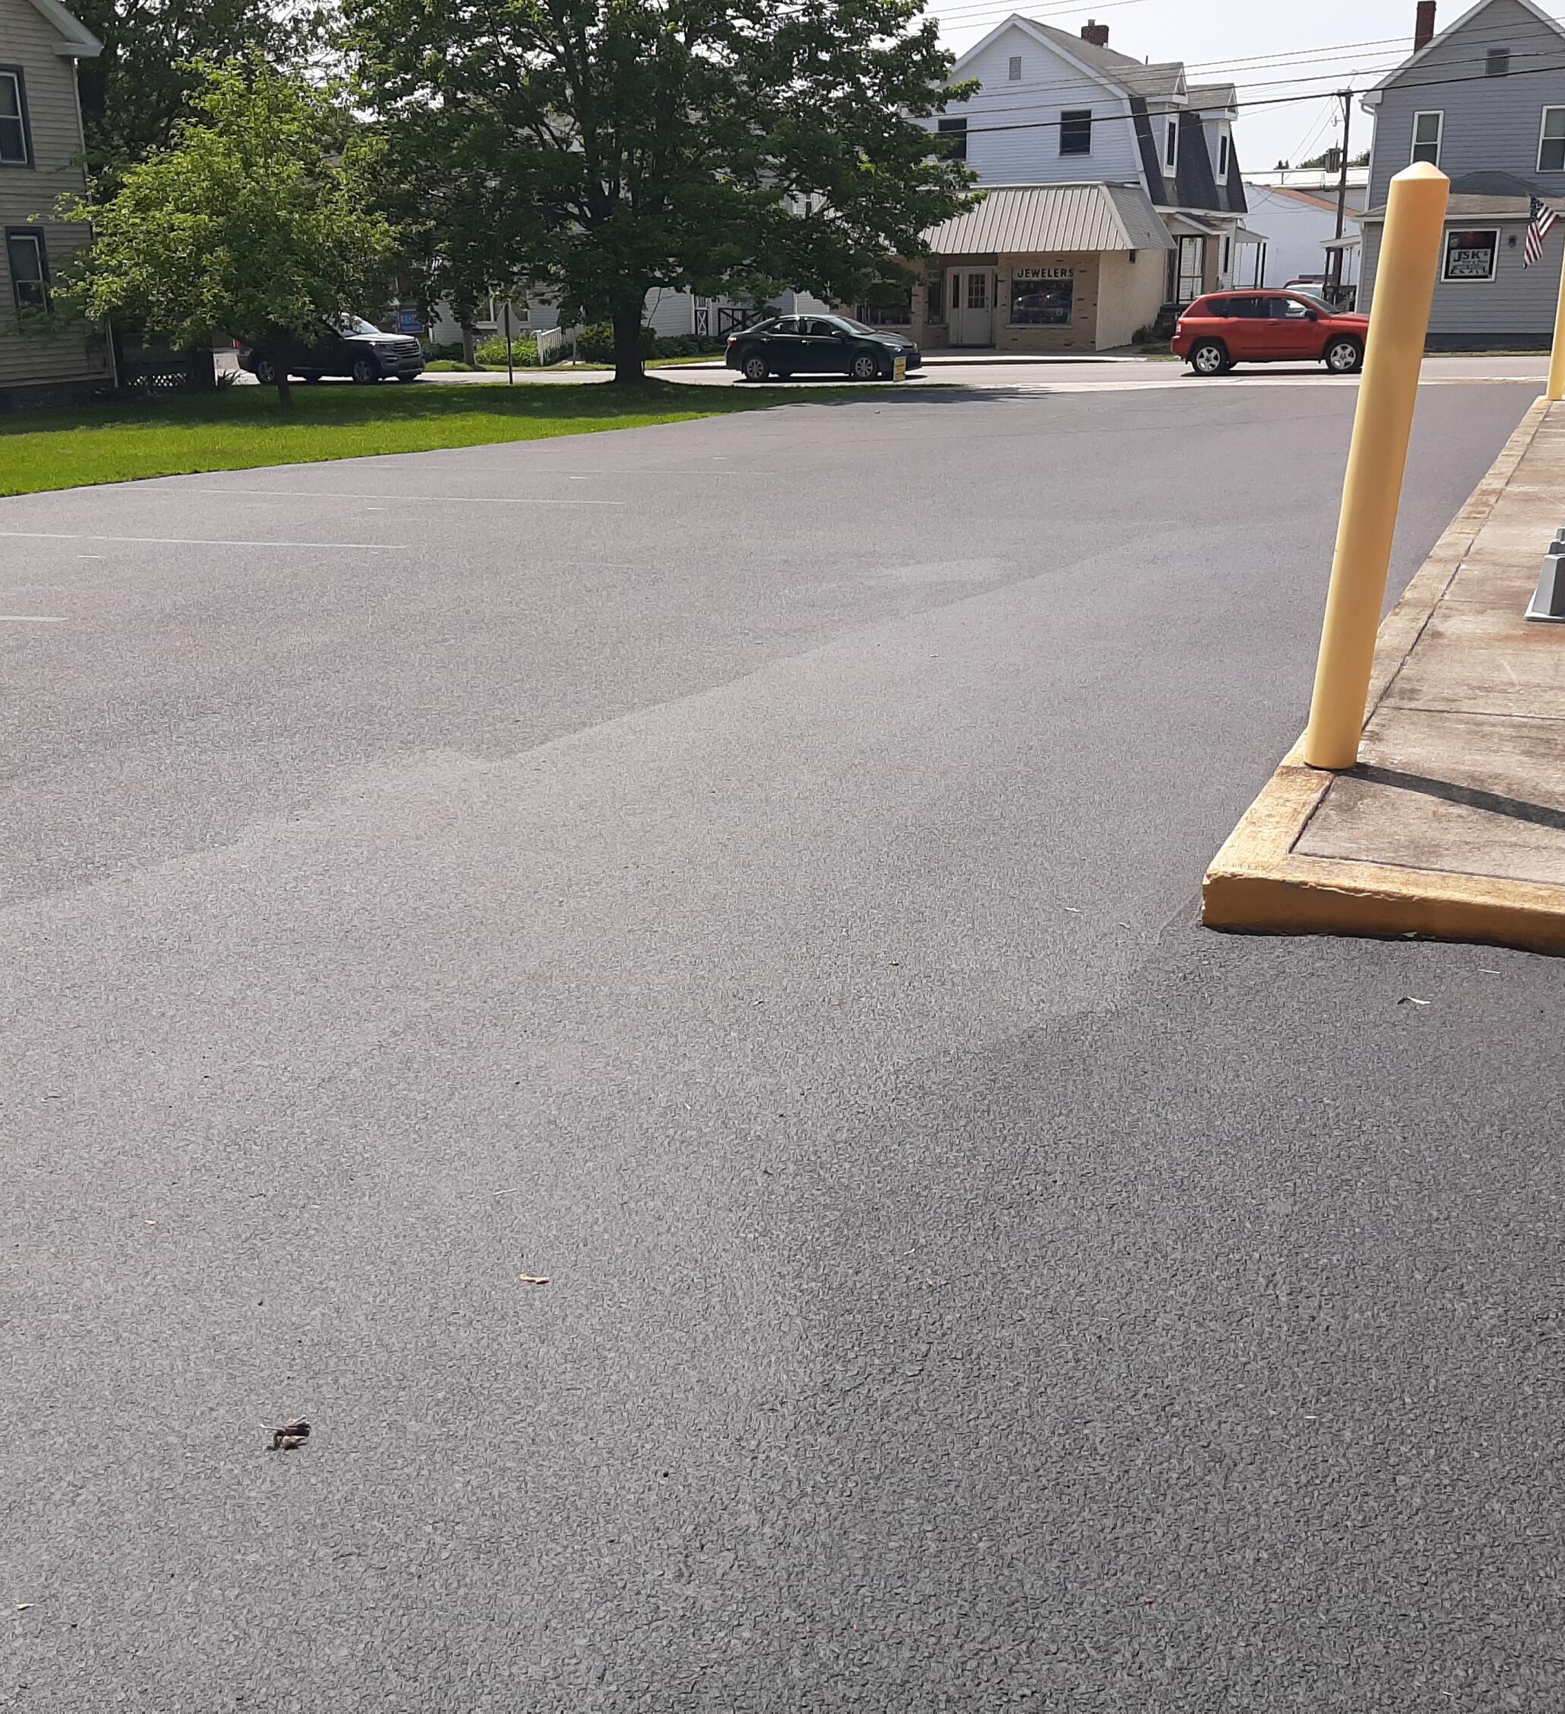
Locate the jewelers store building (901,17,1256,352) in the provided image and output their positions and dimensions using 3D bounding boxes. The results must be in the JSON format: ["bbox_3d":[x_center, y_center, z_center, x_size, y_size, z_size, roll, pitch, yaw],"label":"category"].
[{"bbox_3d":[8.021,-19.953,51.461,8.600,8.800,12.800,8,21,25],"label":"jewelers store building"}]

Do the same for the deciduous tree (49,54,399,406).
[{"bbox_3d":[-8.792,-9.961,27.400,5.100,5.250,5.000,-1,19,0],"label":"deciduous tree"}]

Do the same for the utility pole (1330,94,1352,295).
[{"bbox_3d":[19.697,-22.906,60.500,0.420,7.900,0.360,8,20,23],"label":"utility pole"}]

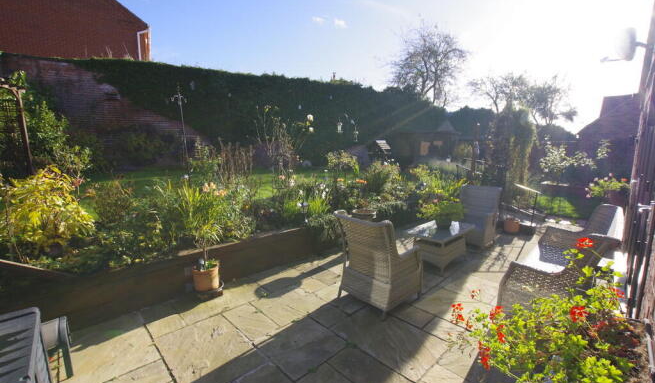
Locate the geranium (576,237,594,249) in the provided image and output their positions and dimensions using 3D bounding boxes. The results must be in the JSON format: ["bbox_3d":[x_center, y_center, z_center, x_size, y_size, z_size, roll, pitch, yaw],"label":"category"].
[{"bbox_3d":[1.559,0.314,1.650,0.080,0.070,0.080,0,7,0],"label":"geranium"}]

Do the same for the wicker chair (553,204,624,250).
[{"bbox_3d":[2.969,0.681,3.266,0.800,0.993,0.711,-7,10,-43],"label":"wicker chair"}]

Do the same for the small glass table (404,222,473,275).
[{"bbox_3d":[1.693,0.827,4.099,0.984,0.508,0.552,-7,10,-41],"label":"small glass table"}]

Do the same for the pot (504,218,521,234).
[{"bbox_3d":[3.935,0.713,5.791,0.275,0.270,0.275,0,7,0],"label":"pot"}]

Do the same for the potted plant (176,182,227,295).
[{"bbox_3d":[-1.499,0.569,3.180,0.530,1.300,0.510,0,7,0],"label":"potted plant"}]

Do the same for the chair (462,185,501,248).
[{"bbox_3d":[2.786,0.437,5.165,0.711,0.993,0.660,-8,10,-44],"label":"chair"}]

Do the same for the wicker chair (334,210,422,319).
[{"bbox_3d":[0.571,0.724,3.059,0.711,0.993,0.660,-7,10,-41],"label":"wicker chair"}]

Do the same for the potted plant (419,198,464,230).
[{"bbox_3d":[1.783,0.322,4.225,0.600,0.460,0.560,0,7,0],"label":"potted plant"}]

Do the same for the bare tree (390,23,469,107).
[{"bbox_3d":[7.323,-6.552,20.174,5.200,10.555,5.200,0,7,0],"label":"bare tree"}]

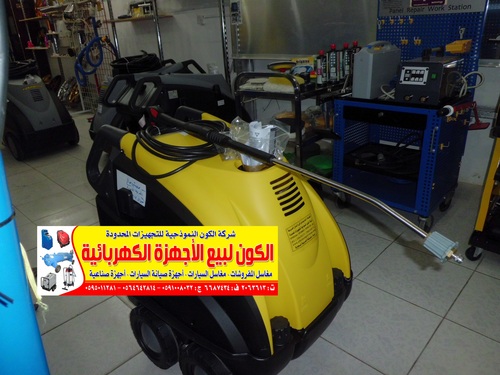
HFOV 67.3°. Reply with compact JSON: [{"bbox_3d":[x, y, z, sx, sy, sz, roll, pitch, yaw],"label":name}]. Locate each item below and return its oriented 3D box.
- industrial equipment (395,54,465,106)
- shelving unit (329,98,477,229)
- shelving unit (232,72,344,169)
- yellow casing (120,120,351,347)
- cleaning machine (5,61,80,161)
[{"bbox_3d":[1.181,-0.706,2.465,0.290,0.246,0.274,-24,31,-36],"label":"industrial equipment"},{"bbox_3d":[1.073,-0.253,2.759,0.503,0.812,0.750,-25,31,-37],"label":"shelving unit"},{"bbox_3d":[0.393,-0.548,3.330,0.659,0.970,0.664,18,33,41],"label":"shelving unit"},{"bbox_3d":[-0.053,0.084,1.385,0.748,0.589,0.477,16,31,40],"label":"yellow casing"},{"bbox_3d":[-2.944,-0.954,5.000,1.190,0.885,0.710,18,33,41],"label":"cleaning machine"}]

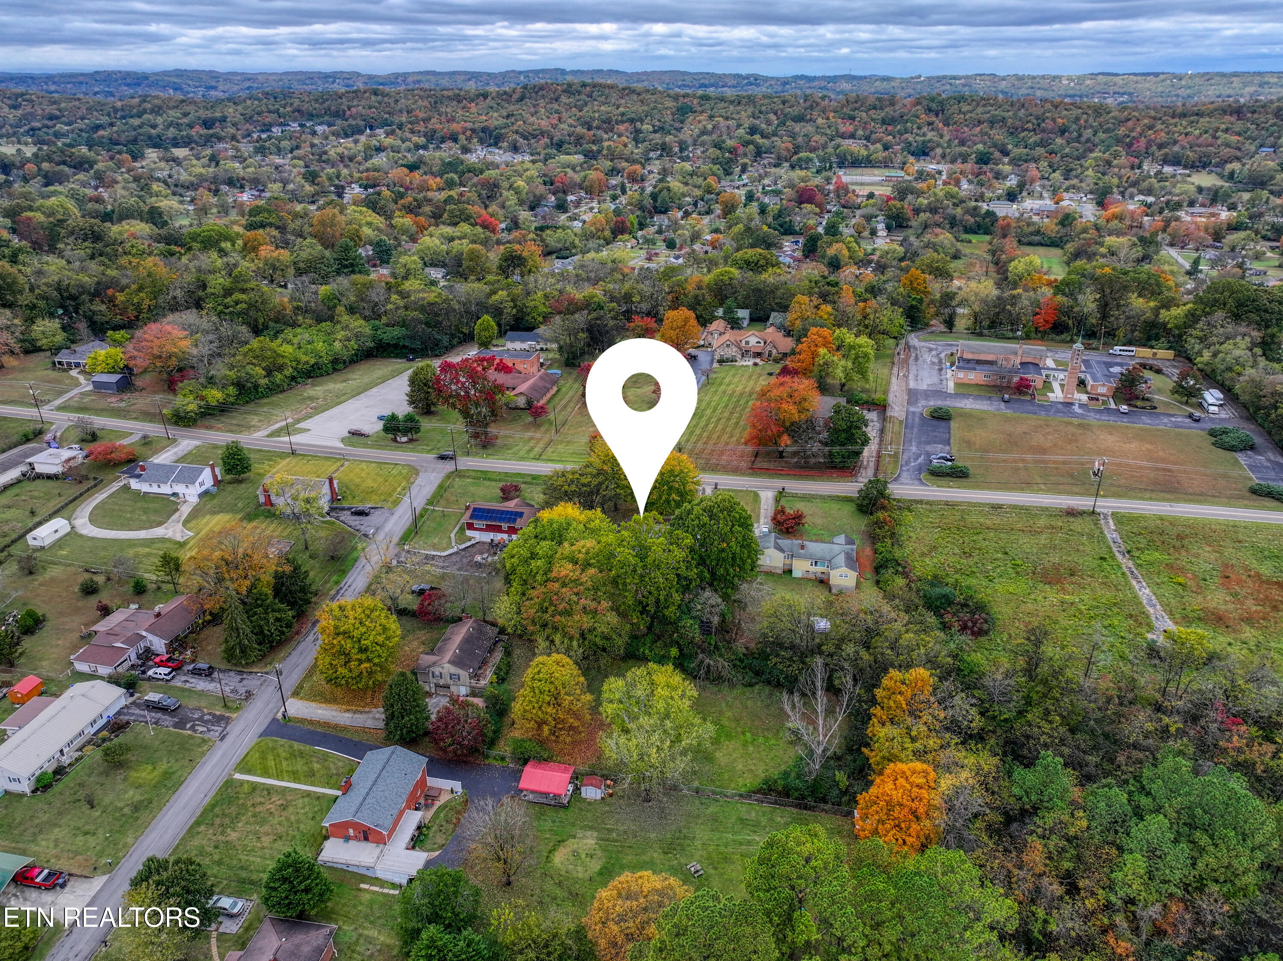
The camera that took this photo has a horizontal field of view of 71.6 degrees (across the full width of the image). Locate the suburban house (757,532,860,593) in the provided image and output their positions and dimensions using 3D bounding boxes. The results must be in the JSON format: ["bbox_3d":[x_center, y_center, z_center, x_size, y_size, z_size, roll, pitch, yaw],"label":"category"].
[{"bbox_3d":[32.510,15.496,174.152,18.800,6.600,12.500,4,25,8],"label":"suburban house"}]

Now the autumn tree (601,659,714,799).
[{"bbox_3d":[1.592,34.306,118.520,15.000,20.800,15.000,0,25,0],"label":"autumn tree"}]

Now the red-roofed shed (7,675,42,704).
[{"bbox_3d":[-101.578,34.328,146.783,3.194,3.000,3.649,4,25,9],"label":"red-roofed shed"}]

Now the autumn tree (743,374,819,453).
[{"bbox_3d":[33.260,-15.390,212.140,17.980,19.080,17.980,0,25,0],"label":"autumn tree"}]

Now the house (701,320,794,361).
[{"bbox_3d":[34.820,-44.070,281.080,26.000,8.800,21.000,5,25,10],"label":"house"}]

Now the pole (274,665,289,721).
[{"bbox_3d":[-56.564,33.492,139.742,0.500,10.400,0.500,5,25,10],"label":"pole"}]

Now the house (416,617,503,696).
[{"bbox_3d":[-30.767,30.297,154.474,12.625,6.900,13.665,4,25,8],"label":"house"}]

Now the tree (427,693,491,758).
[{"bbox_3d":[-27.300,37.395,133.526,8.800,8.500,8.800,0,25,0],"label":"tree"}]

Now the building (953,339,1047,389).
[{"bbox_3d":[111.275,-36.699,277.498,26.500,9.300,21.500,5,25,11],"label":"building"}]

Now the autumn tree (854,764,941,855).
[{"bbox_3d":[33.020,42.177,113.354,11.000,12.800,11.000,0,25,0],"label":"autumn tree"}]

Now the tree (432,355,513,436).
[{"bbox_3d":[-41.920,-20.610,220.610,19.810,20.690,19.810,0,25,0],"label":"tree"}]

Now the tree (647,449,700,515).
[{"bbox_3d":[5.930,0.910,188.060,12.920,15.200,12.920,0,25,0],"label":"tree"}]

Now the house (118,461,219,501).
[{"bbox_3d":[-111.420,-0.755,209.577,21.500,6.600,9.600,4,25,9],"label":"house"}]

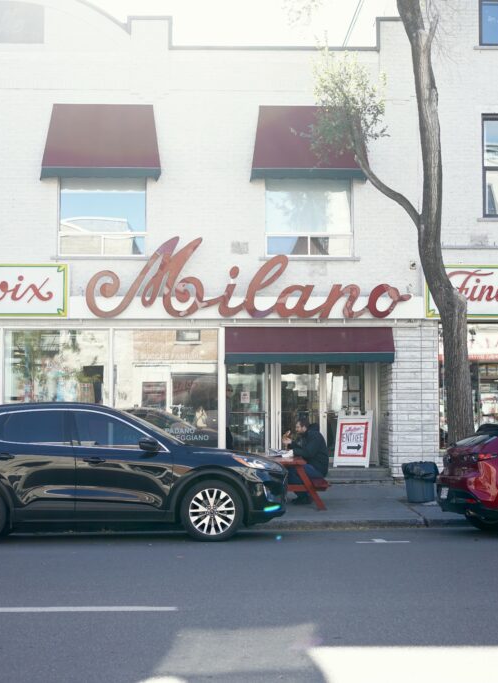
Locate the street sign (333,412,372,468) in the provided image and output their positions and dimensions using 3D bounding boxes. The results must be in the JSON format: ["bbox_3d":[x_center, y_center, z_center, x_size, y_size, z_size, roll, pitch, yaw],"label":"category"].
[{"bbox_3d":[1.882,1.764,18.100,0.640,1.020,0.550,-1,-3,8],"label":"street sign"}]

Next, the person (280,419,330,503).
[{"bbox_3d":[0.867,1.843,15.269,0.738,1.290,0.520,0,-3,-2],"label":"person"}]

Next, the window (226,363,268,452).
[{"bbox_3d":[-0.019,1.218,18.565,0.802,2.065,0.080,0,-3,-2],"label":"window"}]

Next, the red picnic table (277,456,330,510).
[{"bbox_3d":[0.366,2.111,15.069,1.500,0.750,1.830,0,-3,-2],"label":"red picnic table"}]

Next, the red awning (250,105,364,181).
[{"bbox_3d":[1.179,-3.894,19.396,2.266,1.570,0.500,0,-3,-2],"label":"red awning"}]

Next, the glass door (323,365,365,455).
[{"bbox_3d":[1.816,1.223,18.642,0.771,2.074,0.080,0,-3,-2],"label":"glass door"}]

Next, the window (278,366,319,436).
[{"bbox_3d":[0.991,1.221,18.607,0.844,2.070,0.080,0,-3,-2],"label":"window"}]

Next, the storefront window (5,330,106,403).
[{"bbox_3d":[-3.367,0.843,17.370,1.784,2.109,0.120,0,-3,-2],"label":"storefront window"}]

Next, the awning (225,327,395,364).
[{"bbox_3d":[1.164,0.066,19.213,3.249,0.731,0.420,0,-3,-2],"label":"awning"}]

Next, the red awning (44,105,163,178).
[{"bbox_3d":[-2.856,-3.889,19.267,2.293,1.584,0.500,0,-3,-2],"label":"red awning"}]

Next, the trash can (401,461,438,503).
[{"bbox_3d":[2.661,2.154,15.450,0.530,0.610,0.530,0,-3,0],"label":"trash can"}]

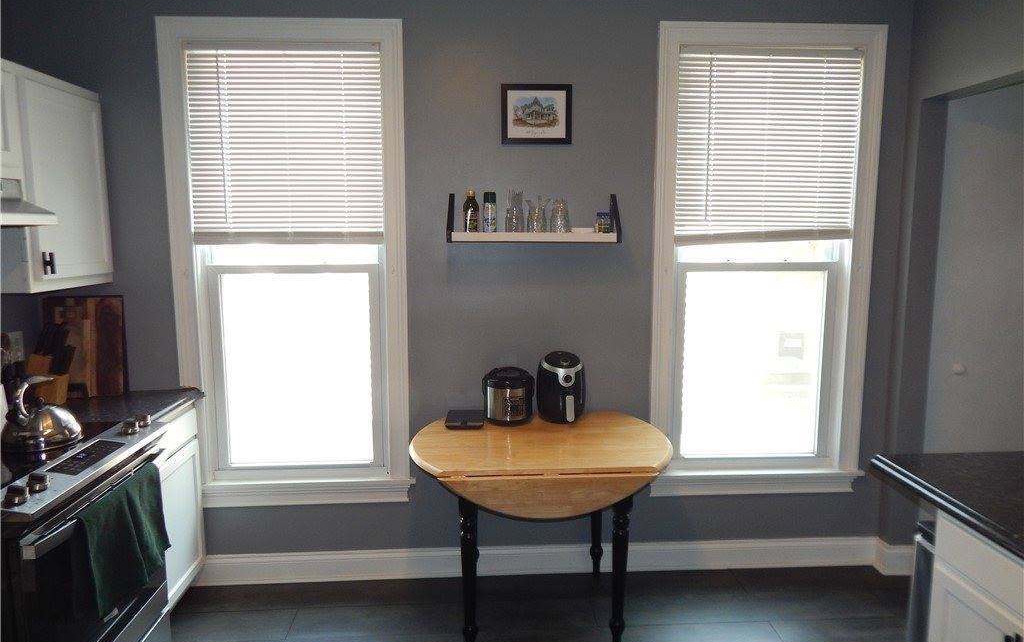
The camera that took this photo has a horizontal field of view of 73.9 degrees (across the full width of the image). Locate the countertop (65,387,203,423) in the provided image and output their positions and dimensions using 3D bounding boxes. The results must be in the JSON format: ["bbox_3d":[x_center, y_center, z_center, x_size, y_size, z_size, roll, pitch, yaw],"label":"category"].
[{"bbox_3d":[-1.613,0.346,2.654,0.665,0.040,0.514,-1,7,-3],"label":"countertop"}]

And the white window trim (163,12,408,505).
[{"bbox_3d":[-0.931,-0.208,2.863,1.000,2.031,0.070,-1,7,-3],"label":"white window trim"}]

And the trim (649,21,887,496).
[{"bbox_3d":[1.093,-0.227,2.953,0.995,2.027,0.070,-1,7,-3],"label":"trim"}]

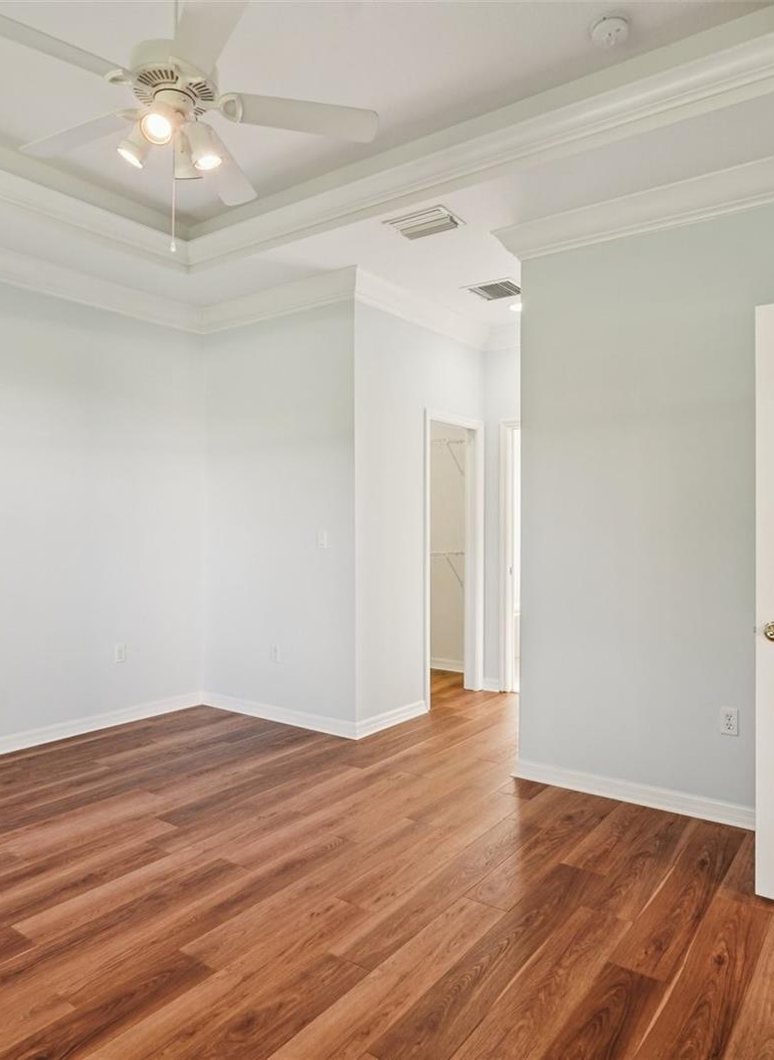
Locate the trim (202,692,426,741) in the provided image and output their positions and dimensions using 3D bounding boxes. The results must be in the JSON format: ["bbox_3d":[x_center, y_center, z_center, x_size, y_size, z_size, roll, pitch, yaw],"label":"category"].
[{"bbox_3d":[-0.535,1.229,5.023,1.460,0.093,0.775,0,0,36],"label":"trim"}]

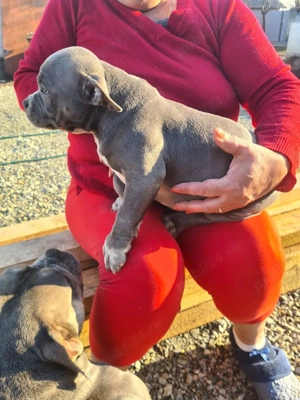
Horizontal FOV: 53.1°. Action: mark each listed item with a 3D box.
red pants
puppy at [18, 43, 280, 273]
[{"bbox_3d":[0.019,0.086,0.773,0.430,0.360,0.490,-10,31,-17],"label":"red pants"},{"bbox_3d":[0.012,-0.072,0.560,0.472,0.336,0.190,1,28,-15],"label":"puppy"}]

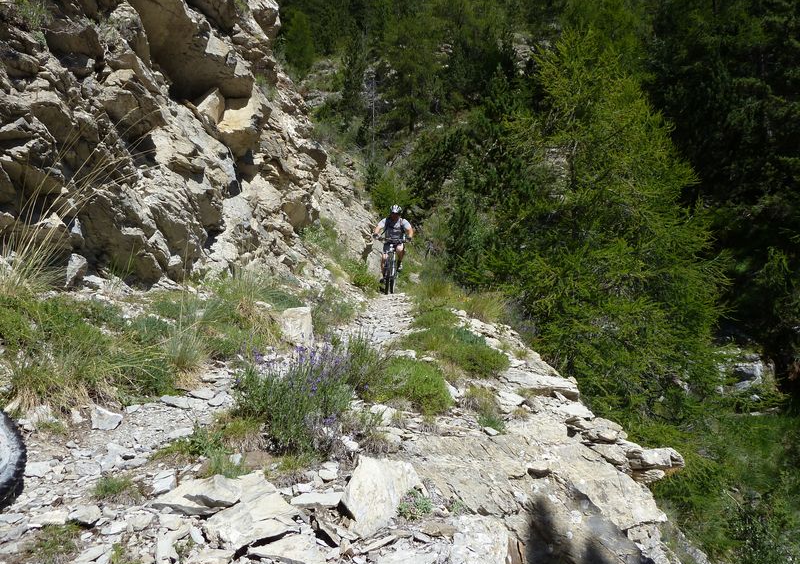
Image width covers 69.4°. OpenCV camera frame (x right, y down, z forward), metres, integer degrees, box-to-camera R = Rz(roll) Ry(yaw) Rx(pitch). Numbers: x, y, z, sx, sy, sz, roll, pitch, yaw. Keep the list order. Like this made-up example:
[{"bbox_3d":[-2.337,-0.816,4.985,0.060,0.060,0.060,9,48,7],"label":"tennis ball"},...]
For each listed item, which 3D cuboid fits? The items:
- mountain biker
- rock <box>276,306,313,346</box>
[{"bbox_3d":[-0.117,-0.688,10.400,0.720,1.380,0.800,0,4,-2],"label":"mountain biker"},{"bbox_3d":[-1.145,0.491,6.300,0.370,0.420,0.330,-1,4,-11],"label":"rock"}]

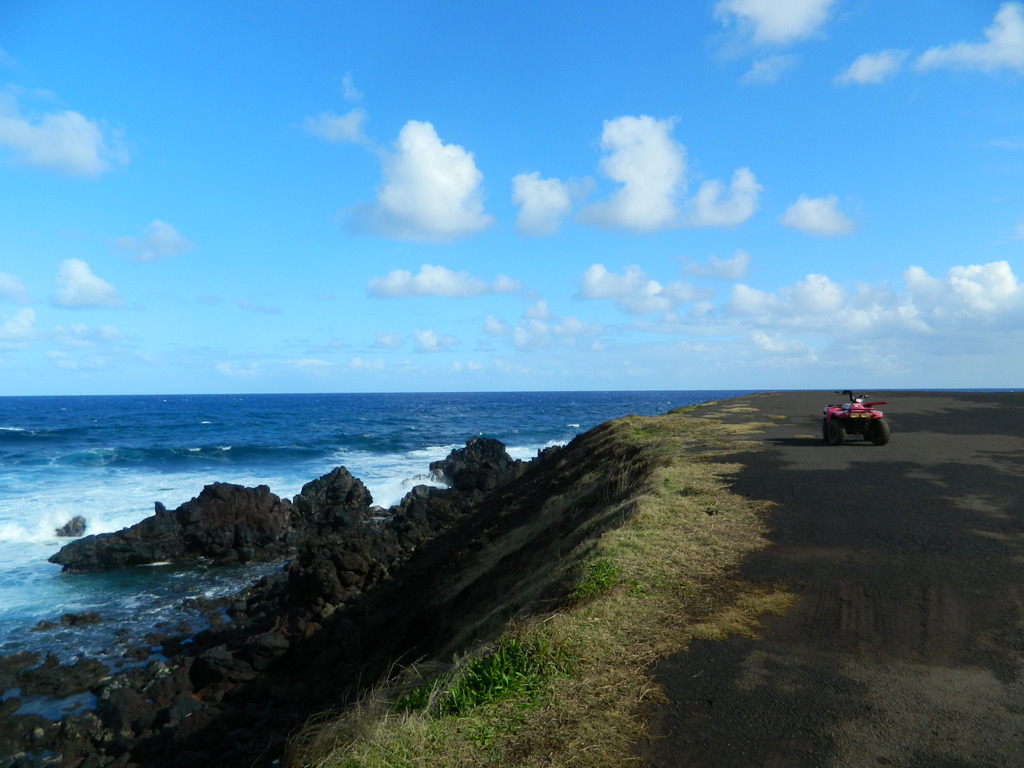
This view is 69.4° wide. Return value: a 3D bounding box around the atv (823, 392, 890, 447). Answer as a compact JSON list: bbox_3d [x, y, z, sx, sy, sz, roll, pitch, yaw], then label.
[{"bbox_3d":[7.060,0.680,15.250,1.130,1.120,1.900,-1,-1,16],"label":"atv"}]

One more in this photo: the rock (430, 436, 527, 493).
[{"bbox_3d":[-1.631,3.919,36.000,4.700,2.750,3.800,0,-1,-3],"label":"rock"}]

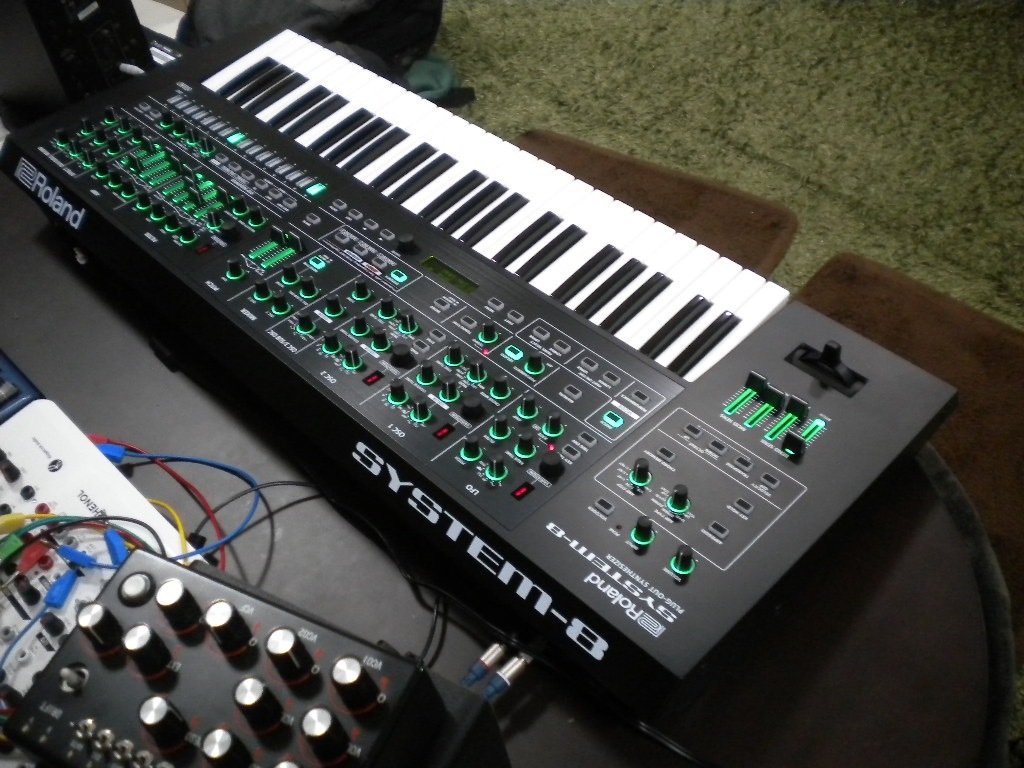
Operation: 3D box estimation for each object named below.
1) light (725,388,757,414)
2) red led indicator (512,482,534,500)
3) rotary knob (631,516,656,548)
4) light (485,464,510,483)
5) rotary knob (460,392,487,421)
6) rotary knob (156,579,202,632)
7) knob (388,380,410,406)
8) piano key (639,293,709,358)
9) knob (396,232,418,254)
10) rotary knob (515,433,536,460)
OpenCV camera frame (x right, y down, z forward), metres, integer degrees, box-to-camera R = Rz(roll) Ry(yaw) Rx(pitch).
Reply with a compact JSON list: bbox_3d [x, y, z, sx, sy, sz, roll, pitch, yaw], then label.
[{"bbox_3d":[0.170,0.012,0.763,0.007,0.003,0.036,35,54,30],"label":"light"},{"bbox_3d":[0.008,0.073,0.708,0.014,0.002,0.007,-36,54,-29],"label":"red led indicator"},{"bbox_3d":[0.088,0.096,0.688,0.015,0.017,0.015,-1,45,1],"label":"rotary knob"},{"bbox_3d":[-0.010,0.061,0.721,0.016,0.003,0.016,-1,45,1],"label":"light"},{"bbox_3d":[-0.028,0.016,0.752,0.017,0.013,0.017,0,45,0],"label":"rotary knob"},{"bbox_3d":[-0.185,0.123,0.577,0.019,0.025,0.019,-5,50,6],"label":"rotary knob"},{"bbox_3d":[-0.085,0.006,0.771,0.015,0.015,0.015,-1,45,1],"label":"knob"},{"bbox_3d":[0.130,-0.046,0.815,0.011,0.012,0.080,35,64,31],"label":"piano key"},{"bbox_3d":[-0.090,-0.122,0.898,0.019,0.011,0.019,-1,45,1],"label":"knob"},{"bbox_3d":[0.010,0.042,0.744,0.015,0.017,0.015,-1,45,1],"label":"rotary knob"}]

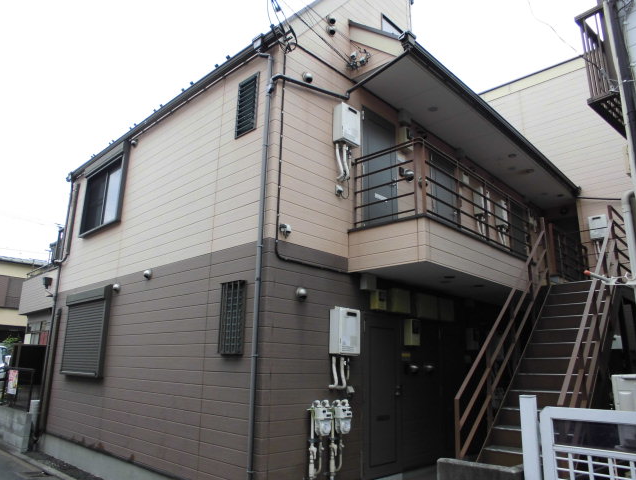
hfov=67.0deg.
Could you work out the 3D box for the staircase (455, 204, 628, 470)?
[{"bbox_3d":[3.274,1.208,6.390,0.970,3.900,4.400,-13,-20,43],"label":"staircase"}]

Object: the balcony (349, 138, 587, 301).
[{"bbox_3d":[2.925,0.228,7.807,1.130,1.475,6.120,-13,-20,43],"label":"balcony"}]

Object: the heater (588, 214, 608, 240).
[{"bbox_3d":[6.085,-0.267,10.391,0.340,0.520,0.160,-13,-20,43],"label":"heater"}]

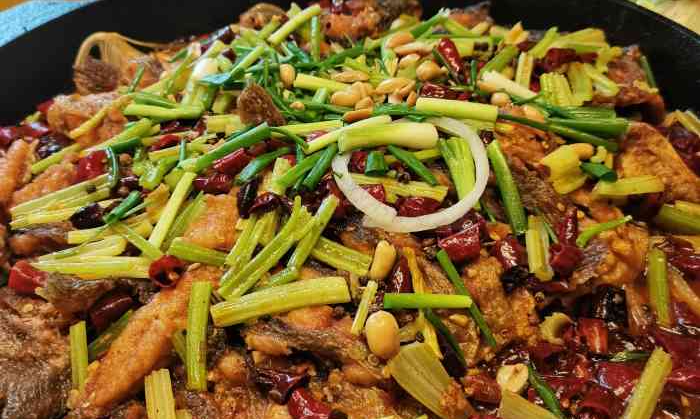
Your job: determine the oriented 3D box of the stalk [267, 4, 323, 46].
[{"bbox_3d":[-0.030,-0.103,0.391,0.036,0.005,0.006,-39,51,-26],"label":"stalk"}]

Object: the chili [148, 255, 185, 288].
[{"bbox_3d":[-0.065,0.022,0.252,0.010,0.008,0.012,14,35,18],"label":"chili"}]

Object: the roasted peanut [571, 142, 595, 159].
[{"bbox_3d":[0.097,-0.025,0.294,0.010,0.004,0.005,-15,42,-24],"label":"roasted peanut"}]

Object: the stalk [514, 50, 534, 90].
[{"bbox_3d":[0.083,-0.066,0.335,0.007,0.005,0.035,9,45,13],"label":"stalk"}]

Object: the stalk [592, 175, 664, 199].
[{"bbox_3d":[0.106,-0.009,0.266,0.031,0.004,0.006,-5,38,-17],"label":"stalk"}]

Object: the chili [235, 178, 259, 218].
[{"bbox_3d":[-0.041,-0.005,0.280,0.006,0.006,0.020,3,45,7],"label":"chili"}]

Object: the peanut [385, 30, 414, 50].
[{"bbox_3d":[0.026,-0.088,0.362,0.015,0.006,0.007,-20,43,-16],"label":"peanut"}]

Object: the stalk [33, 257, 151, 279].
[{"bbox_3d":[-0.089,0.020,0.244,0.041,0.005,0.007,2,39,3],"label":"stalk"}]

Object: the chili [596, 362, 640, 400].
[{"bbox_3d":[0.089,0.056,0.229,0.015,0.004,0.009,20,44,9],"label":"chili"}]

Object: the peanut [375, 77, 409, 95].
[{"bbox_3d":[0.019,-0.057,0.327,0.016,0.006,0.007,-16,41,-11],"label":"peanut"}]

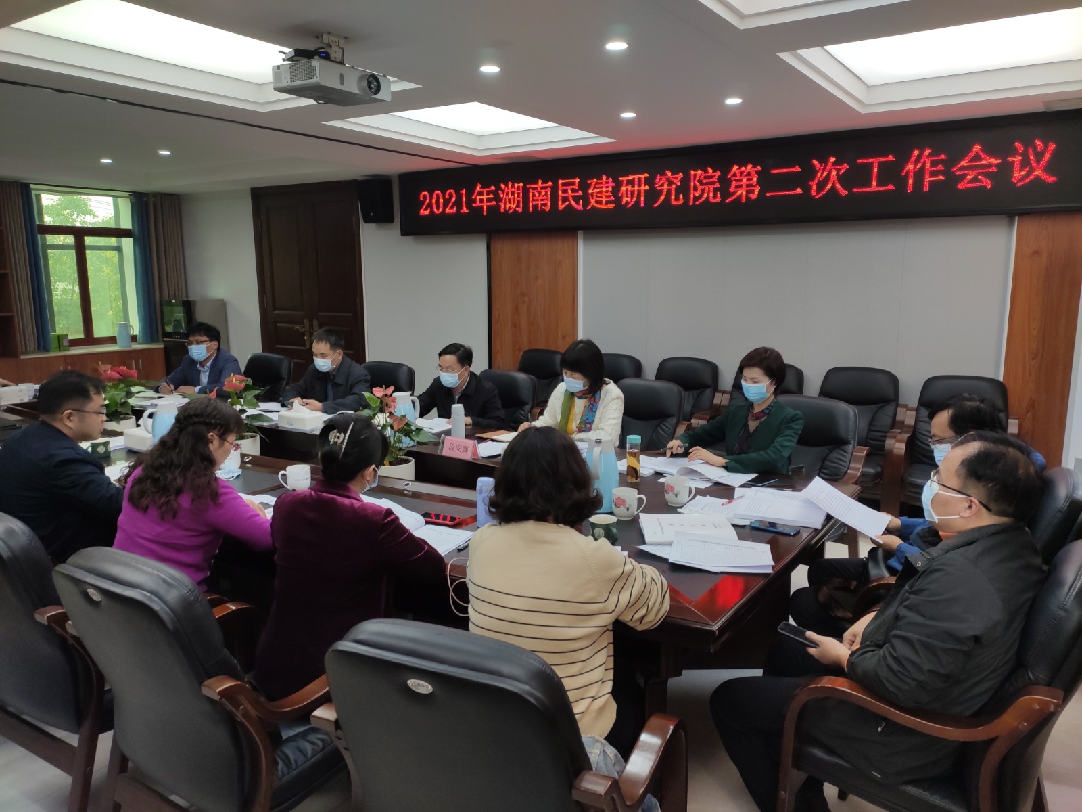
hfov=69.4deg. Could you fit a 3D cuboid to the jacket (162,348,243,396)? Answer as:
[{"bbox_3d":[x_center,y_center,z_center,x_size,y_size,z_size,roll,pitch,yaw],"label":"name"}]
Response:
[{"bbox_3d":[-2.455,-0.139,5.697,0.614,0.554,0.495,7,12,34],"label":"jacket"}]

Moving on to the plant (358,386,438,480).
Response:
[{"bbox_3d":[-0.640,0.163,3.490,0.340,0.490,0.340,0,10,0],"label":"plant"}]

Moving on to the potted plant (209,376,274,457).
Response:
[{"bbox_3d":[-1.513,0.077,3.923,0.340,0.460,0.340,7,12,34],"label":"potted plant"}]

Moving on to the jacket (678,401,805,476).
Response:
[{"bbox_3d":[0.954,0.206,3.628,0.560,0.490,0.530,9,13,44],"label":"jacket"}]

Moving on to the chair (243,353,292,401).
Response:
[{"bbox_3d":[-2.258,0.119,5.877,0.610,0.980,0.670,5,11,28],"label":"chair"}]

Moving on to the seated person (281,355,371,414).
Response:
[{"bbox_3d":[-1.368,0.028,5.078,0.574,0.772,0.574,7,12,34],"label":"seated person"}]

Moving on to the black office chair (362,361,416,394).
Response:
[{"bbox_3d":[-1.235,0.196,5.391,0.614,0.970,0.634,7,12,34],"label":"black office chair"}]

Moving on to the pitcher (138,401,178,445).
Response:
[{"bbox_3d":[-1.688,0.120,3.475,0.190,0.265,0.130,-5,11,-26],"label":"pitcher"}]

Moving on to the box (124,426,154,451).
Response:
[{"bbox_3d":[-1.877,0.160,3.755,0.233,0.083,0.129,7,12,34],"label":"box"}]

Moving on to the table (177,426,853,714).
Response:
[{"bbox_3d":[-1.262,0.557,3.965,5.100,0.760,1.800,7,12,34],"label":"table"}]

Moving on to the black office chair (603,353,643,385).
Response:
[{"bbox_3d":[0.419,0.089,6.023,0.614,0.970,0.634,7,12,34],"label":"black office chair"}]

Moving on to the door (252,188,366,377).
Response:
[{"bbox_3d":[-2.450,-1.054,8.251,1.690,2.480,0.120,7,12,34],"label":"door"}]

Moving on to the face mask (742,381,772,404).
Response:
[{"bbox_3d":[0.998,-0.065,3.626,0.080,0.110,0.140,-24,22,-34],"label":"face mask"}]

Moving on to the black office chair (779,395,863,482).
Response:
[{"bbox_3d":[1.211,0.460,3.852,0.614,0.970,0.634,8,12,39],"label":"black office chair"}]

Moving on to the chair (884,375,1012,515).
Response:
[{"bbox_3d":[2.432,0.337,4.615,0.600,0.985,0.620,7,12,34],"label":"chair"}]

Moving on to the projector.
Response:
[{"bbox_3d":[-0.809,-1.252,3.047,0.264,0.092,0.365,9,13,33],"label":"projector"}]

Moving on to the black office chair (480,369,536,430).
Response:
[{"bbox_3d":[-0.406,0.287,4.859,0.614,0.970,0.634,9,13,42],"label":"black office chair"}]

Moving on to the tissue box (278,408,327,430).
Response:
[{"bbox_3d":[-1.311,0.078,4.276,0.220,0.080,0.130,7,12,34],"label":"tissue box"}]

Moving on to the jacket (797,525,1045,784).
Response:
[{"bbox_3d":[0.984,0.557,1.955,0.475,0.604,0.535,7,12,34],"label":"jacket"}]

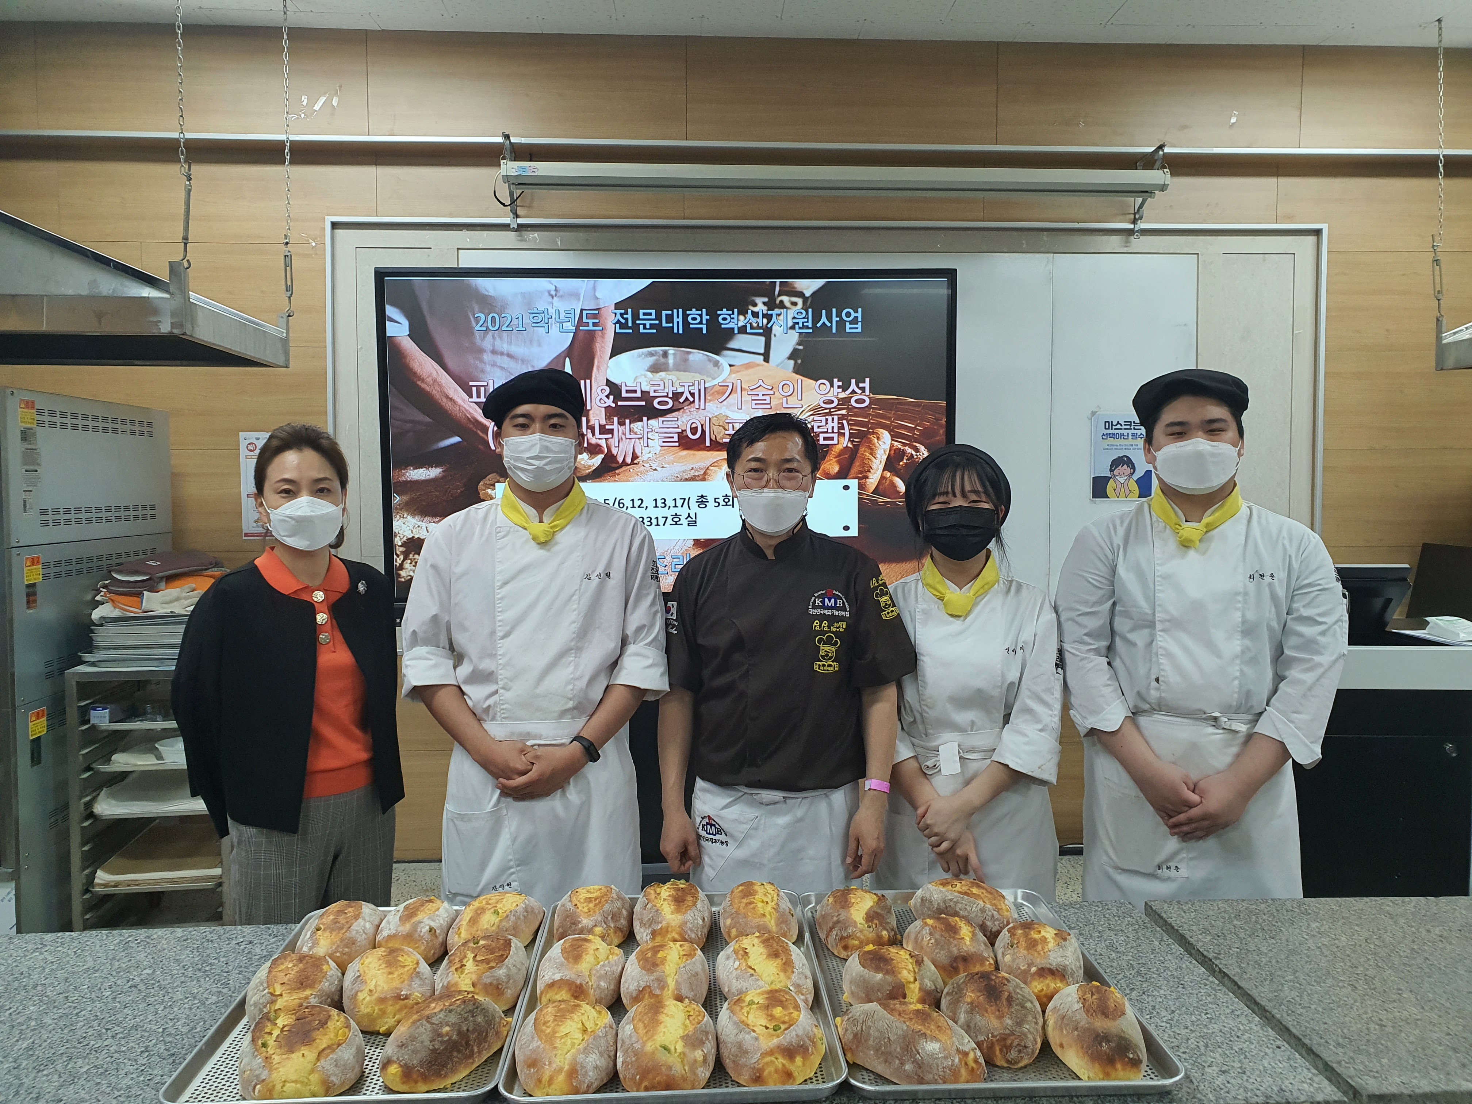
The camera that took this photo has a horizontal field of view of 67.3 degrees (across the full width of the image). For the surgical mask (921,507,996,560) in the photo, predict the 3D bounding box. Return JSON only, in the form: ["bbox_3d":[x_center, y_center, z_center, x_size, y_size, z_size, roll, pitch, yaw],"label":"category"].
[{"bbox_3d":[0.418,-0.033,2.060,0.137,0.104,0.085,1,4,11],"label":"surgical mask"}]

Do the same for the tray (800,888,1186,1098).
[{"bbox_3d":[0.320,0.608,1.574,0.400,0.026,0.600,-1,4,-2],"label":"tray"}]

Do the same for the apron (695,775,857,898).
[{"bbox_3d":[0.082,0.700,2.070,0.360,0.580,0.220,0,3,2],"label":"apron"}]

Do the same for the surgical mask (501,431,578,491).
[{"bbox_3d":[-0.363,-0.164,2.040,0.138,0.105,0.085,-1,4,-8],"label":"surgical mask"}]

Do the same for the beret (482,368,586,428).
[{"bbox_3d":[-0.391,-0.297,2.140,0.205,0.115,0.240,-1,4,-10],"label":"beret"}]

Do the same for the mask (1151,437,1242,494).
[{"bbox_3d":[0.808,-0.150,1.940,0.148,0.098,0.085,1,4,18],"label":"mask"}]

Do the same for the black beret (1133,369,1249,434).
[{"bbox_3d":[0.896,-0.297,2.190,0.222,0.130,0.250,1,4,18],"label":"black beret"}]

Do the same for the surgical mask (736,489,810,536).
[{"bbox_3d":[0.069,-0.072,2.050,0.138,0.090,0.085,0,4,2],"label":"surgical mask"}]

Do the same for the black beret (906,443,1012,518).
[{"bbox_3d":[0.411,-0.132,2.060,0.205,0.145,0.210,0,4,8],"label":"black beret"}]

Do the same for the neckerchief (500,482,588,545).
[{"bbox_3d":[-0.371,-0.076,2.130,0.165,0.125,0.155,-1,4,-7],"label":"neckerchief"}]

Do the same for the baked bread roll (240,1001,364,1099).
[{"bbox_3d":[-0.537,0.615,1.370,0.138,0.085,0.150,-1,4,-3],"label":"baked bread roll"}]

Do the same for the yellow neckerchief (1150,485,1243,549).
[{"bbox_3d":[0.896,-0.070,2.150,0.170,0.125,0.155,1,4,18],"label":"yellow neckerchief"}]

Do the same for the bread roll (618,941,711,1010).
[{"bbox_3d":[-0.098,0.577,1.519,0.121,0.073,0.145,0,4,0],"label":"bread roll"}]

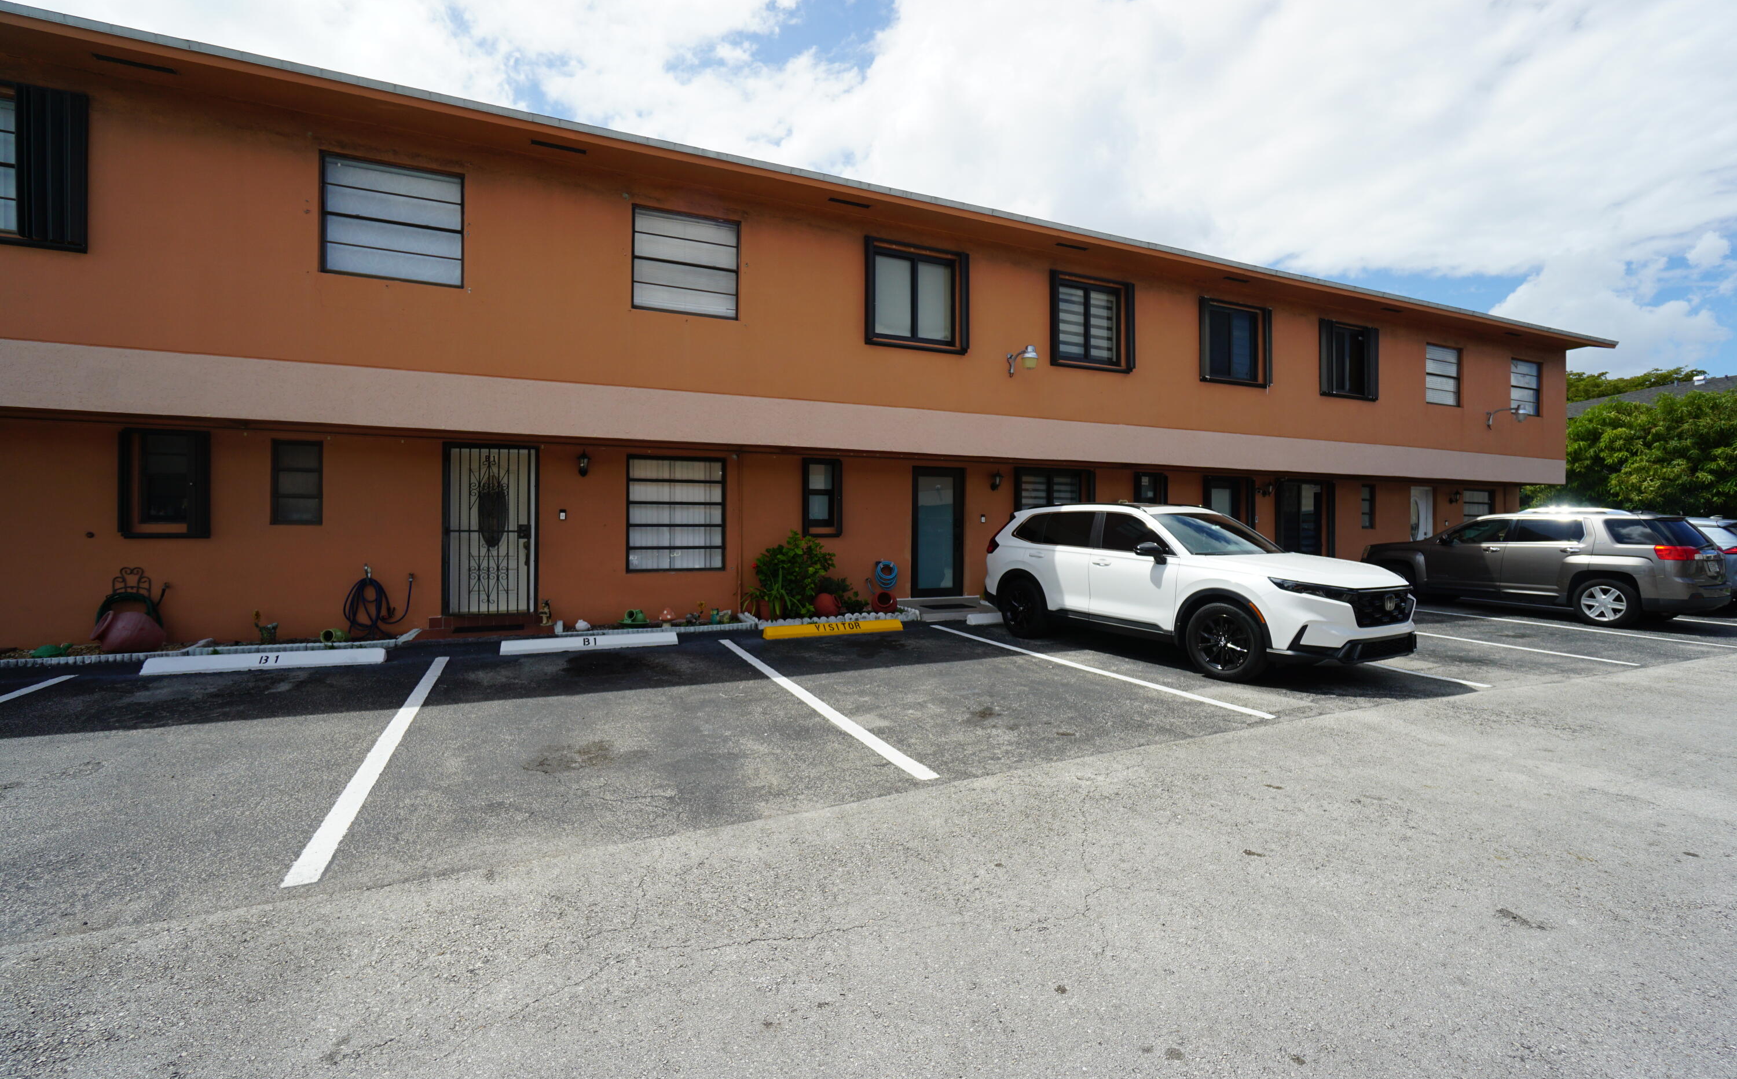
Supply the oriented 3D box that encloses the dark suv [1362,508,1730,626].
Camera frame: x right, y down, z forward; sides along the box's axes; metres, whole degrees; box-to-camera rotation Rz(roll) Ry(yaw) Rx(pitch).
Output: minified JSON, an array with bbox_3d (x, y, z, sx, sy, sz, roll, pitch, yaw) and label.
[{"bbox_3d":[10.925,0.378,12.166,1.850,1.720,4.700,0,2,-23],"label":"dark suv"}]

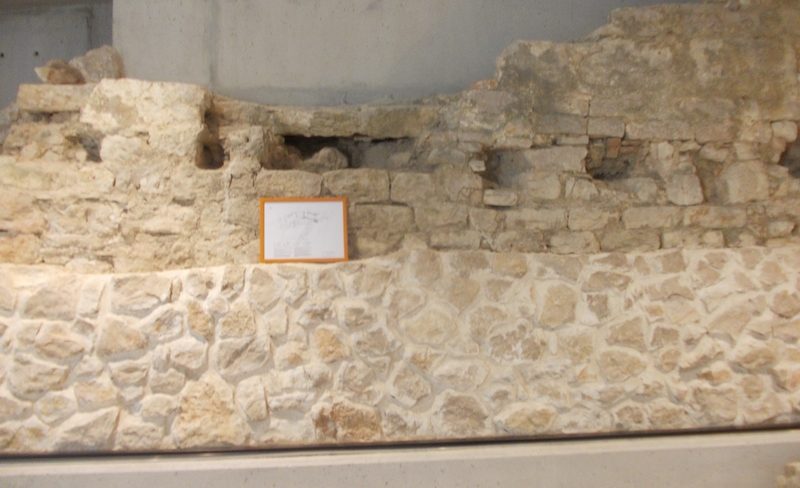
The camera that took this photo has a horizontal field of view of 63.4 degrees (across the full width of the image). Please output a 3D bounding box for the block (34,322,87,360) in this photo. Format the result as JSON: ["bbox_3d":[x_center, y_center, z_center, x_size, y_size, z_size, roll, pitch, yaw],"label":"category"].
[{"bbox_3d":[-1.647,0.475,3.196,0.258,0.179,0.170,-1,-3,-4],"label":"block"}]

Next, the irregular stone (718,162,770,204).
[{"bbox_3d":[1.980,-0.359,3.822,0.307,0.248,0.200,-1,3,-4],"label":"irregular stone"}]

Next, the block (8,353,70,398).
[{"bbox_3d":[-1.864,0.673,3.424,0.301,0.235,0.200,-1,3,-4],"label":"block"}]

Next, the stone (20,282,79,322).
[{"bbox_3d":[-1.703,0.277,3.207,0.267,0.190,0.180,-1,-3,-4],"label":"stone"}]

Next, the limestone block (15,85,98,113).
[{"bbox_3d":[-1.761,-0.746,3.317,0.393,0.136,0.200,0,-1,-6],"label":"limestone block"}]

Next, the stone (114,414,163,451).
[{"bbox_3d":[-1.198,0.858,3.021,0.210,0.155,0.160,0,-1,-7],"label":"stone"}]

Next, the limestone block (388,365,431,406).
[{"bbox_3d":[0.053,0.715,3.269,0.214,0.202,0.150,0,-1,-6],"label":"limestone block"}]

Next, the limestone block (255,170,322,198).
[{"bbox_3d":[-0.610,-0.326,3.587,0.357,0.148,0.200,-1,3,-4],"label":"limestone block"}]

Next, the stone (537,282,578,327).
[{"bbox_3d":[0.862,0.329,3.634,0.232,0.239,0.160,-1,3,-4],"label":"stone"}]

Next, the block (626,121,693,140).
[{"bbox_3d":[1.416,-0.619,3.530,0.346,0.104,0.160,0,-1,-6],"label":"block"}]

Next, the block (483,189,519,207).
[{"bbox_3d":[0.524,-0.242,3.452,0.187,0.093,0.150,-1,-3,-4],"label":"block"}]

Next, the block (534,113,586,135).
[{"bbox_3d":[0.862,-0.647,3.476,0.269,0.112,0.160,0,-1,-6],"label":"block"}]

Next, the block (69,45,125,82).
[{"bbox_3d":[-1.473,-0.867,3.213,0.257,0.184,0.200,0,-1,-7],"label":"block"}]

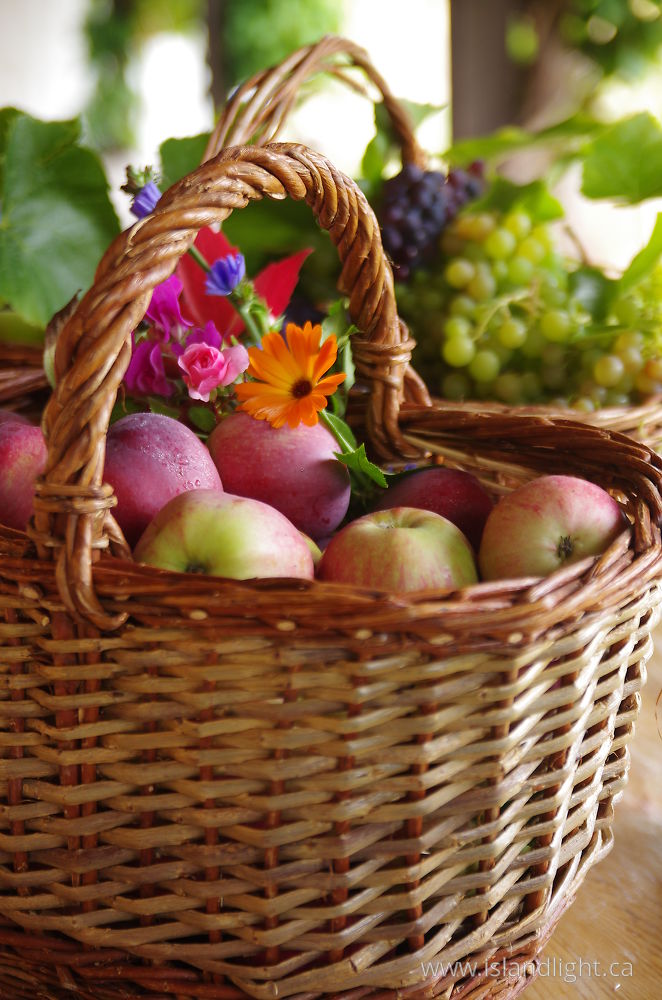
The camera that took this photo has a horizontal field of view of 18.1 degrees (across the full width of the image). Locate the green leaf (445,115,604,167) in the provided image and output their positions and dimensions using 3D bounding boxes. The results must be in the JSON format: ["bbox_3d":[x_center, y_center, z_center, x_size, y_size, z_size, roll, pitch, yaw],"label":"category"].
[{"bbox_3d":[0.124,-0.231,1.330,0.100,0.033,0.075,0,16,0],"label":"green leaf"}]

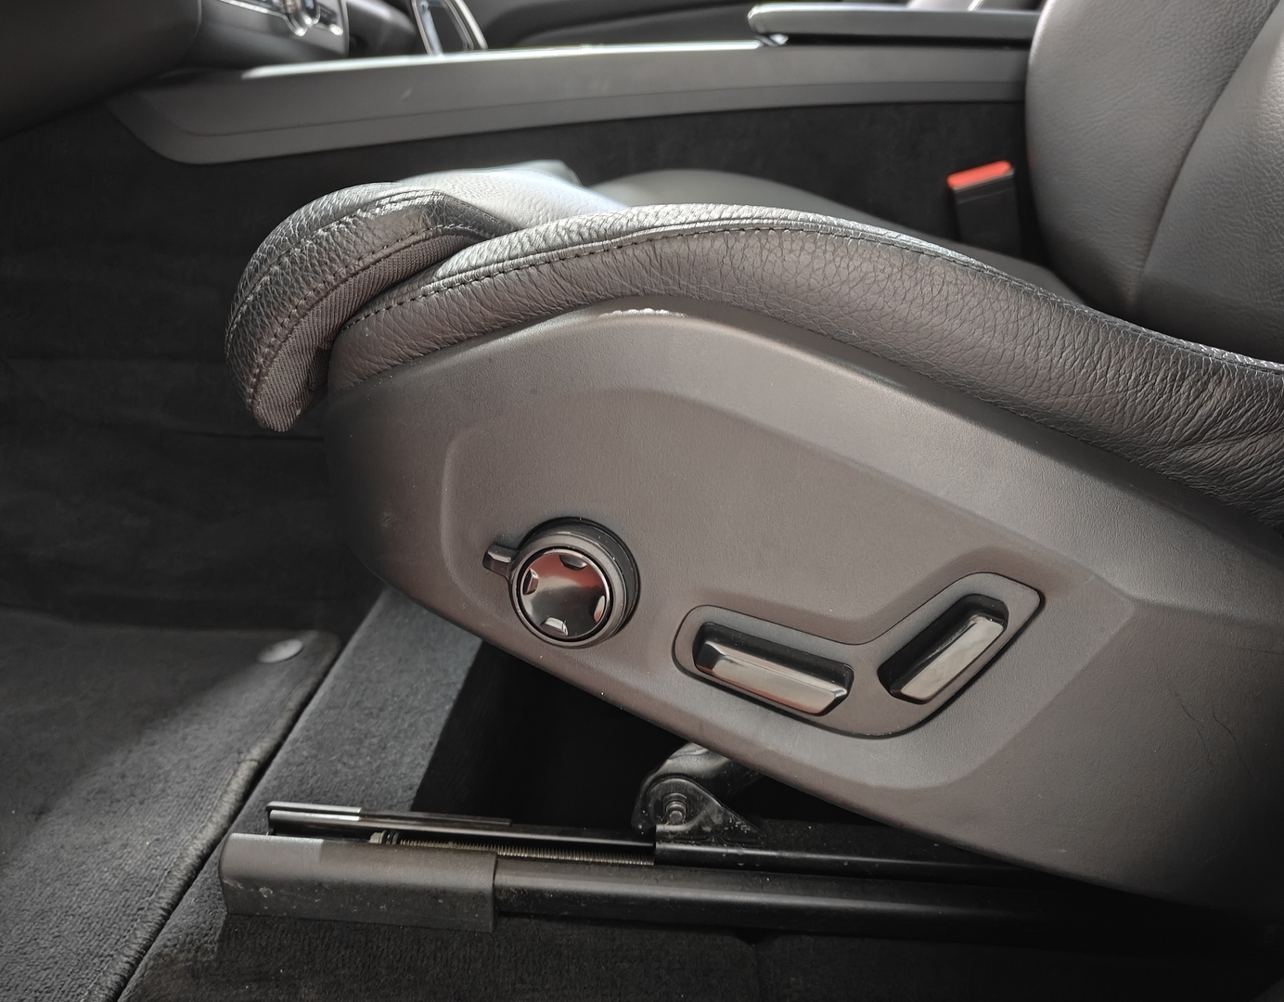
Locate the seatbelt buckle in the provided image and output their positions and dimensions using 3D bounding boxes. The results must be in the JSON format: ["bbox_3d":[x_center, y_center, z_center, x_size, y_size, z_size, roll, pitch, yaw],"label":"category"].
[{"bbox_3d":[0.294,-0.239,0.793,0.050,0.082,0.028,-11,36,14],"label":"seatbelt buckle"}]

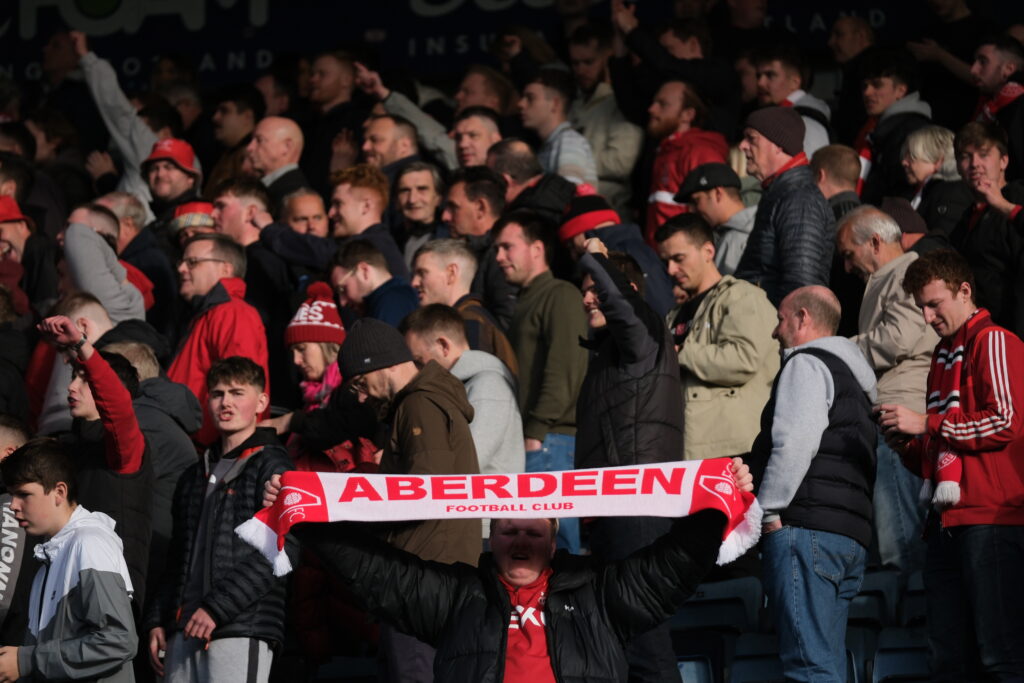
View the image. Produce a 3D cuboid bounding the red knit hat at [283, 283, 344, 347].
[{"bbox_3d":[-0.632,-0.087,19.200,0.210,0.210,0.200,0,-7,0],"label":"red knit hat"}]

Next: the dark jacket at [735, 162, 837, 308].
[{"bbox_3d":[0.953,-0.270,20.872,0.340,0.700,0.500,1,-5,-17],"label":"dark jacket"}]

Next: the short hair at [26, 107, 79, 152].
[{"bbox_3d":[-1.731,-0.802,22.500,0.200,0.170,0.170,3,-8,-25],"label":"short hair"}]

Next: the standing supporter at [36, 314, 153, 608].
[{"bbox_3d":[-1.294,0.829,18.588,0.420,1.840,0.520,3,-8,-25],"label":"standing supporter"}]

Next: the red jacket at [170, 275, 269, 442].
[{"bbox_3d":[-0.947,0.151,19.372,0.360,0.720,0.500,1,-5,-9],"label":"red jacket"}]

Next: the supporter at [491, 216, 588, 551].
[{"bbox_3d":[0.095,0.464,19.230,0.330,1.780,0.500,2,-5,-22],"label":"supporter"}]

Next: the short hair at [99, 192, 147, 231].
[{"bbox_3d":[-1.366,-0.455,20.900,0.190,0.140,0.170,2,-7,-18],"label":"short hair"}]

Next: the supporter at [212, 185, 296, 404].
[{"bbox_3d":[-0.901,0.312,20.831,0.340,1.770,0.500,1,-5,-15],"label":"supporter"}]

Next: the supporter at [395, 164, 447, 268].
[{"bbox_3d":[-0.330,0.235,21.032,0.500,1.740,0.320,-1,-5,18],"label":"supporter"}]

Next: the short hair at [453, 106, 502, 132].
[{"bbox_3d":[-0.119,-0.795,21.900,0.165,0.140,0.190,-3,-5,30],"label":"short hair"}]

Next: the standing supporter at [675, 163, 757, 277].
[{"bbox_3d":[0.719,0.236,20.296,0.360,1.700,0.500,3,-8,-25],"label":"standing supporter"}]

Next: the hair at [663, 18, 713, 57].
[{"bbox_3d":[0.679,-1.176,23.100,0.200,0.140,0.170,6,-9,-39],"label":"hair"}]

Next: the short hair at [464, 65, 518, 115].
[{"bbox_3d":[-0.079,-0.966,23.000,0.210,0.190,0.170,1,-5,-17],"label":"short hair"}]

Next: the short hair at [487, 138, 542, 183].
[{"bbox_3d":[0.009,-0.629,21.000,0.195,0.155,0.165,-2,-5,28],"label":"short hair"}]

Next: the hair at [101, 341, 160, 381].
[{"bbox_3d":[-1.153,0.070,18.100,0.190,0.155,0.165,-2,-5,24],"label":"hair"}]

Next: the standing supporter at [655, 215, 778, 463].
[{"bbox_3d":[0.668,0.446,19.394,0.360,1.740,0.500,4,-8,-30],"label":"standing supporter"}]

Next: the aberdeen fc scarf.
[{"bbox_3d":[-0.033,0.460,15.600,1.360,0.300,0.140,-1,-5,7],"label":"aberdeen fc scarf"}]

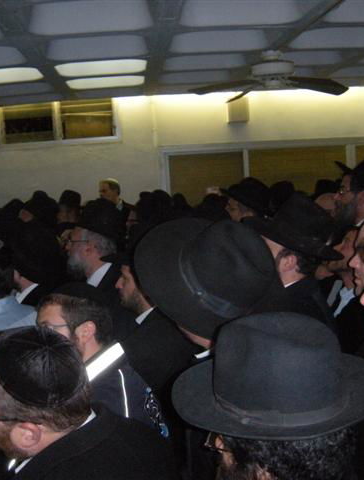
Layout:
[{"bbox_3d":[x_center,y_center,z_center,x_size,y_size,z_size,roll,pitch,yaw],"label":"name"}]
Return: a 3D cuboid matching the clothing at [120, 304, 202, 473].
[{"bbox_3d":[-0.075,0.580,2.120,0.320,0.750,0.480,-1,7,15],"label":"clothing"}]

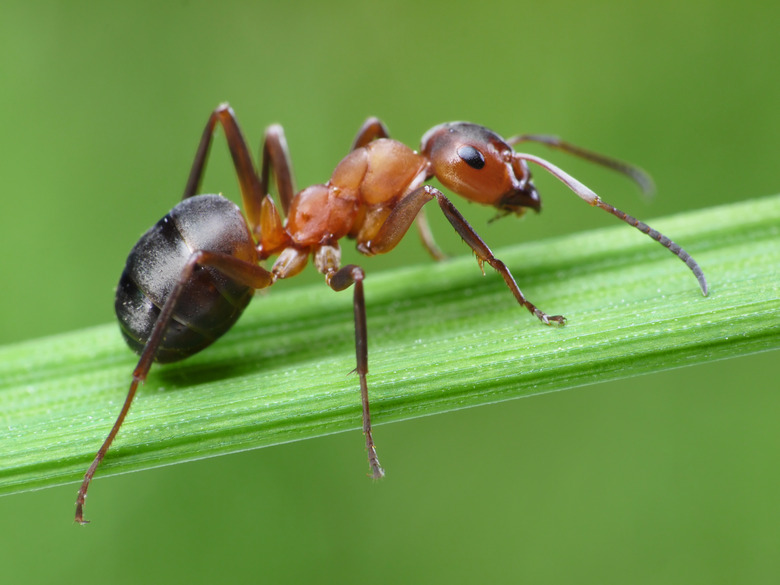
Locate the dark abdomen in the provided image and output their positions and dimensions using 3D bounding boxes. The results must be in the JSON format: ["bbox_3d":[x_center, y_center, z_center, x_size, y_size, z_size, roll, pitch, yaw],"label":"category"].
[{"bbox_3d":[-0.003,0.000,0.107,0.002,0.003,0.002,37,5,-10],"label":"dark abdomen"}]

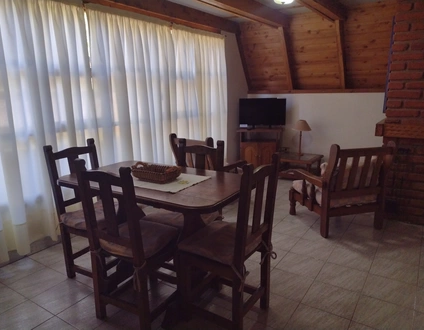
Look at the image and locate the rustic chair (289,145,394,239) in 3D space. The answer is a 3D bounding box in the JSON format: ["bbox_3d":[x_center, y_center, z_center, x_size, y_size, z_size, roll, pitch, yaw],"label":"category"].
[{"bbox_3d":[1.307,0.154,3.502,0.665,0.869,0.708,-4,14,-14],"label":"rustic chair"}]

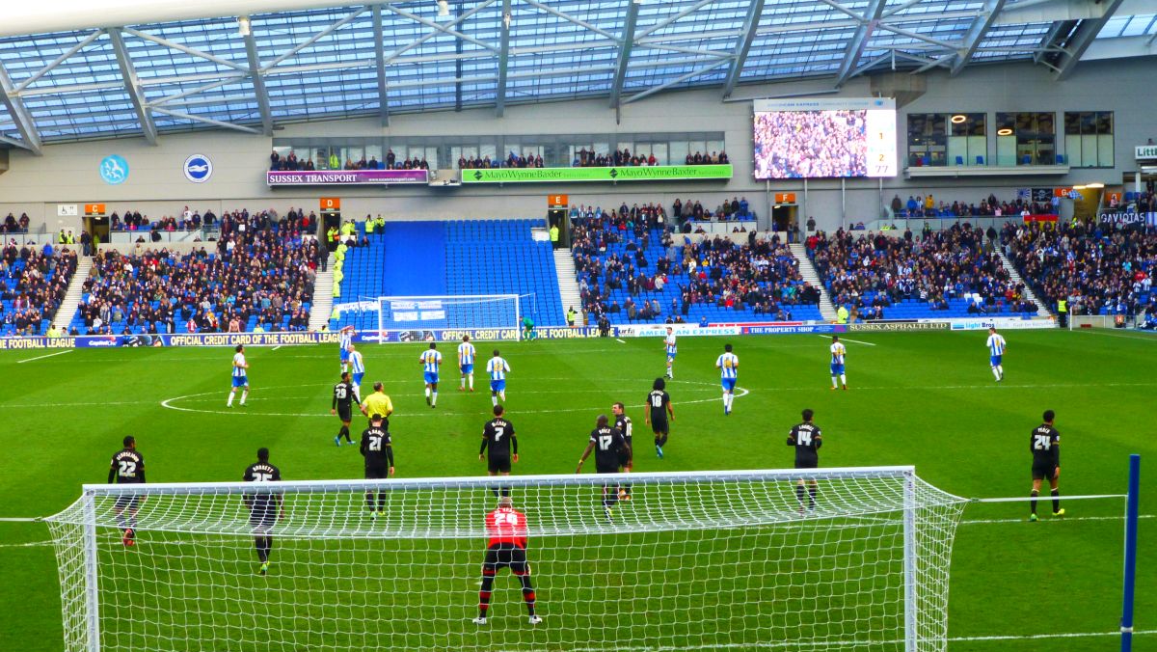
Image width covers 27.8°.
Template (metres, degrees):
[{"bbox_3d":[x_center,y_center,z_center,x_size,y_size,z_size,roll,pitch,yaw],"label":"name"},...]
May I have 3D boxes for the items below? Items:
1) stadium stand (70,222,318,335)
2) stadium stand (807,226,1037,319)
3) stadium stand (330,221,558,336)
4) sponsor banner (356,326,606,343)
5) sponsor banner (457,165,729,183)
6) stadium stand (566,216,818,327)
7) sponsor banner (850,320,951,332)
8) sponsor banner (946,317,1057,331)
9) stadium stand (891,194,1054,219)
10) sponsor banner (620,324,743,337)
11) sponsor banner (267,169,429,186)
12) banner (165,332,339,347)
[{"bbox_3d":[-22.527,-2.882,140.249,13.646,6.750,17.300,-1,2,-3],"label":"stadium stand"},{"bbox_3d":[20.523,-3.300,142.063,12.774,5.950,15.800,-1,2,-3],"label":"stadium stand"},{"bbox_3d":[-7.976,-3.166,141.112,13.442,6.750,17.300,-1,2,-3],"label":"stadium stand"},{"bbox_3d":[-5.221,0.457,130.307,13.528,0.680,0.150,-1,2,-3],"label":"sponsor banner"},{"bbox_3d":[1.240,-9.732,150.000,17.362,0.830,0.140,-1,2,-3],"label":"sponsor banner"},{"bbox_3d":[6.603,-3.451,141.977,13.896,6.750,17.300,-1,2,-3],"label":"stadium stand"},{"bbox_3d":[18.294,0.077,133.082,5.898,0.477,0.140,-1,2,-3],"label":"sponsor banner"},{"bbox_3d":[23.969,-0.129,132.037,6.173,0.640,0.150,-1,2,-3],"label":"sponsor banner"},{"bbox_3d":[25.447,-7.743,150.444,10.459,1.600,2.400,-1,2,-3],"label":"stadium stand"},{"bbox_3d":[5.738,0.275,132.330,7.091,0.602,0.140,-1,2,-3],"label":"sponsor banner"},{"bbox_3d":[-14.655,-9.420,149.051,10.151,0.858,0.140,-1,2,-3],"label":"sponsor banner"},{"bbox_3d":[-18.068,0.725,129.545,9.656,0.680,0.150,-1,2,-3],"label":"banner"}]

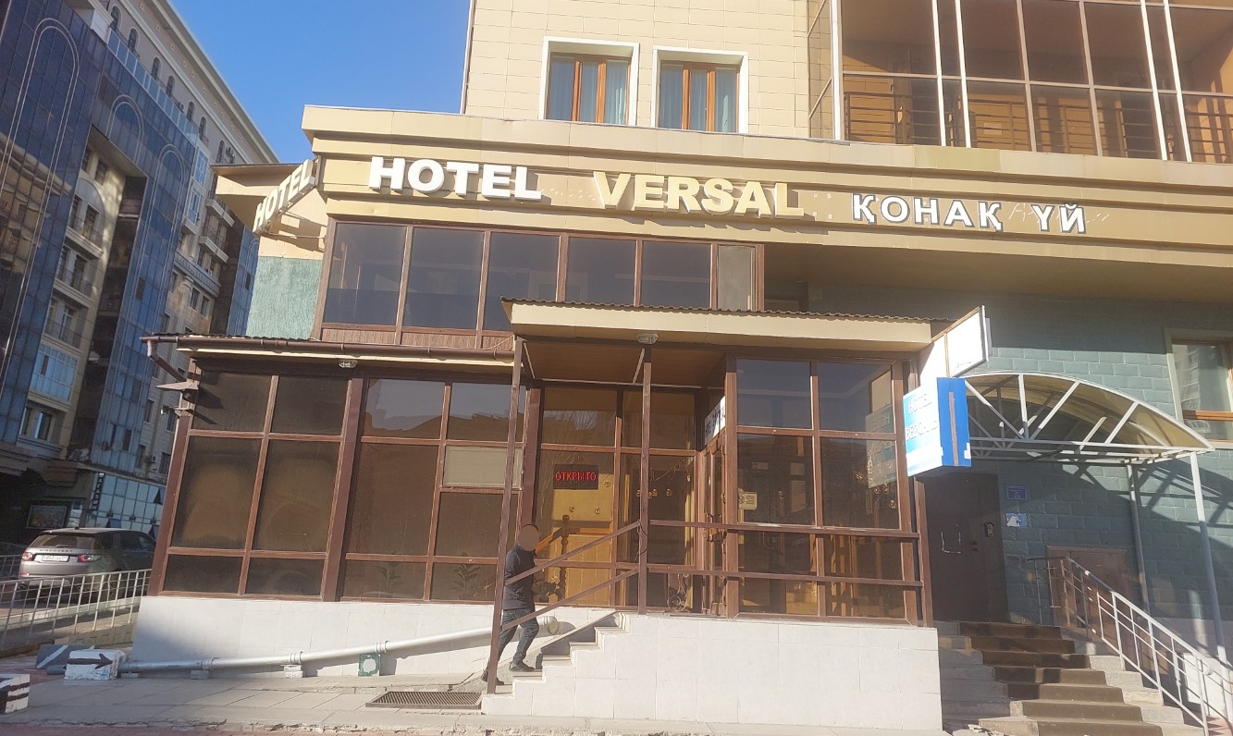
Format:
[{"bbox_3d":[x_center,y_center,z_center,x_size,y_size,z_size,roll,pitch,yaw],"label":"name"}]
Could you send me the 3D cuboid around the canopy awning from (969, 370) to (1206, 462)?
[{"bbox_3d":[6.553,0.791,12.526,4.200,1.090,1.400,3,-15,-2],"label":"canopy awning"}]

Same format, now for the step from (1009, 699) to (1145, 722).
[{"bbox_3d":[5.449,4.109,9.842,1.570,0.165,0.300,3,-15,-2],"label":"step"}]

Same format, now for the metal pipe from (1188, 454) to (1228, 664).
[{"bbox_3d":[7.630,2.566,10.450,0.090,2.970,0.090,3,-15,-2],"label":"metal pipe"}]

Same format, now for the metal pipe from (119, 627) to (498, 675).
[{"bbox_3d":[-3.566,3.406,9.909,4.750,0.240,0.140,-5,-14,-4],"label":"metal pipe"}]

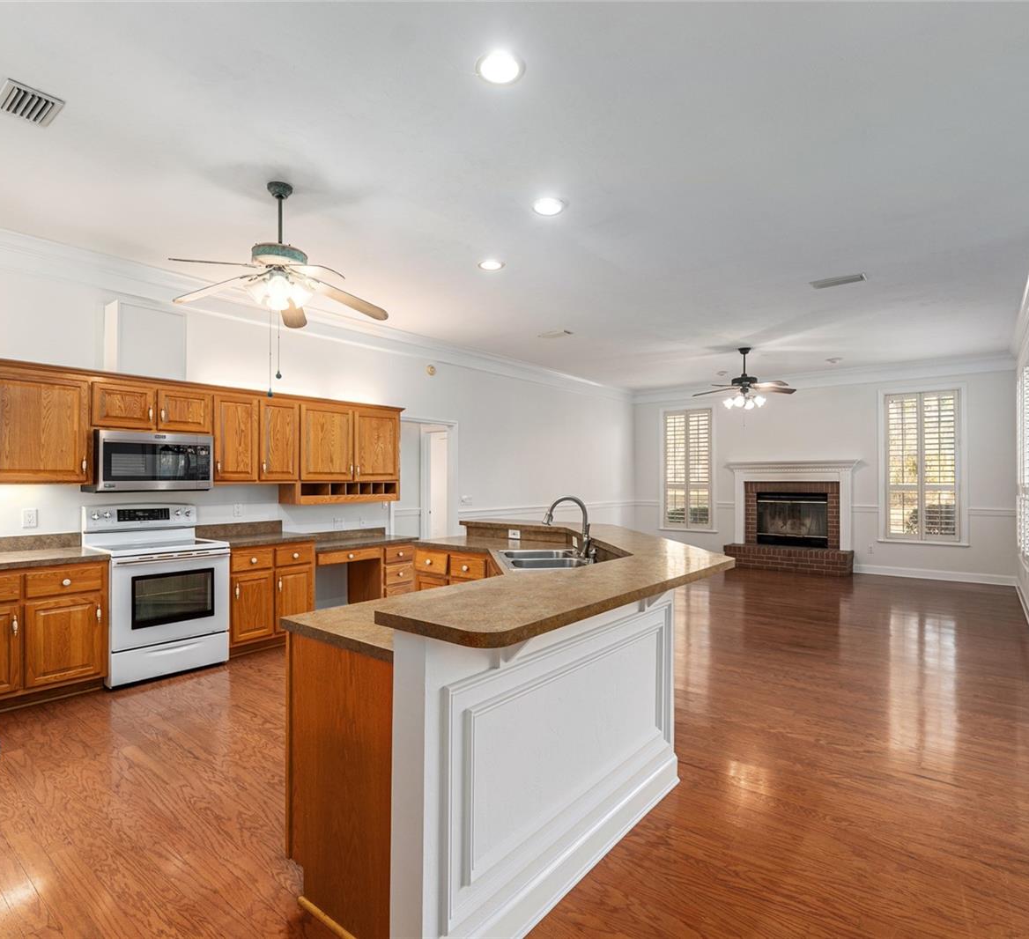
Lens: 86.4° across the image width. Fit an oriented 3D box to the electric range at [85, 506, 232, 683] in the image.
[{"bbox_3d":[-2.684,0.884,4.141,0.658,1.196,0.754,-1,-1,40],"label":"electric range"}]

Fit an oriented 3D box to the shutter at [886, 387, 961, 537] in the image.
[{"bbox_3d":[5.826,-0.083,7.858,0.897,2.162,0.100,0,-1,36],"label":"shutter"}]

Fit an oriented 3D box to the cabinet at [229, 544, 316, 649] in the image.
[{"bbox_3d":[-2.214,1.042,4.741,0.605,0.797,0.698,-1,-1,40],"label":"cabinet"}]

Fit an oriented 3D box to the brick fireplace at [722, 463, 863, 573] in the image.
[{"bbox_3d":[4.334,0.719,8.661,1.873,1.714,0.458,0,-1,36],"label":"brick fireplace"}]

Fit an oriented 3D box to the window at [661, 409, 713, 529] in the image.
[{"bbox_3d":[3.101,0.003,9.820,0.867,2.103,0.050,0,-1,36],"label":"window"}]

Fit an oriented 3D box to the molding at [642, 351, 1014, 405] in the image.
[{"bbox_3d":[4.439,-1.393,8.795,5.341,0.249,0.140,0,-1,36],"label":"molding"}]

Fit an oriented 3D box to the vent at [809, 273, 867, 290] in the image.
[{"bbox_3d":[2.694,-1.560,4.564,0.354,0.030,0.196,-1,-1,40],"label":"vent"}]

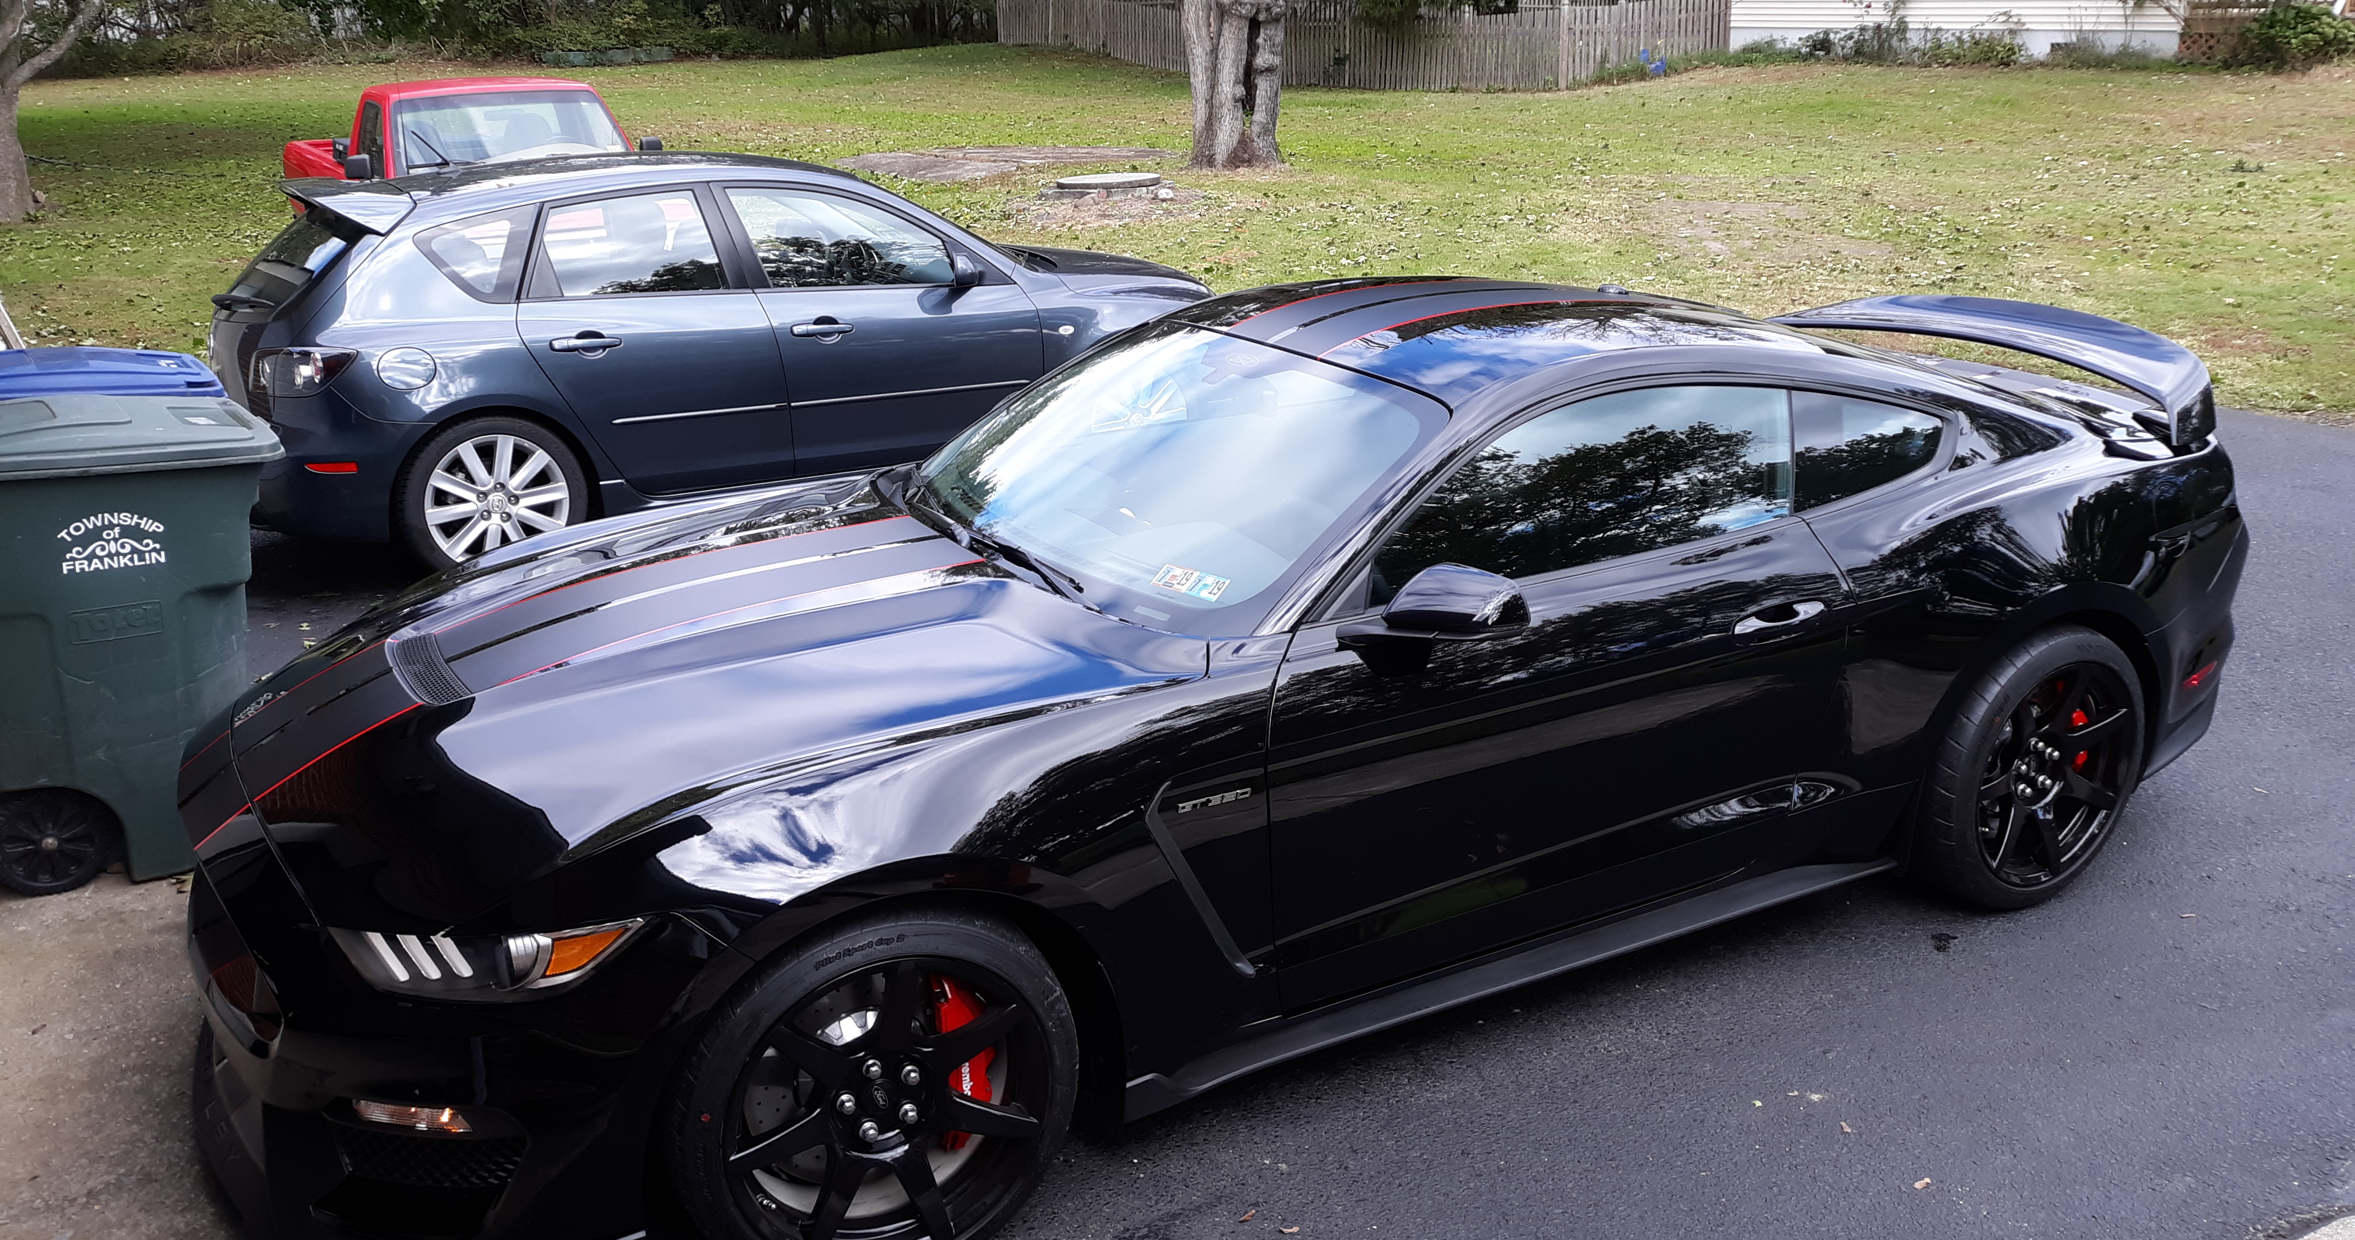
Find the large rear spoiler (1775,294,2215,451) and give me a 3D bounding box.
[{"bbox_3d":[2.124,-0.732,5.139,0.450,0.260,1.460,-10,19,-28],"label":"large rear spoiler"}]

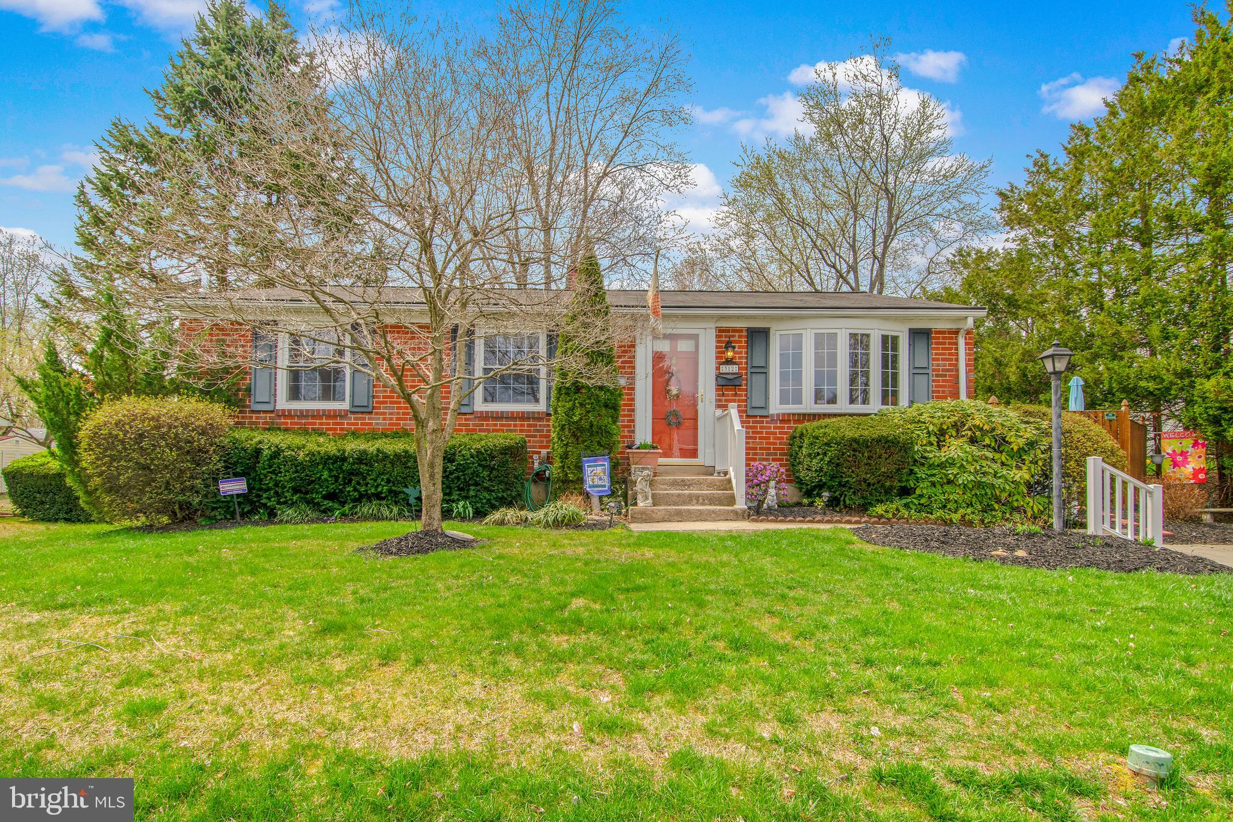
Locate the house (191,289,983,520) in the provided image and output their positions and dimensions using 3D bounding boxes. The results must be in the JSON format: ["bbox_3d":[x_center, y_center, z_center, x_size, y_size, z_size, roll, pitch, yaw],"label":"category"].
[{"bbox_3d":[-0.581,-0.548,13.224,12.250,4.200,8.350,1,-1,-2],"label":"house"}]

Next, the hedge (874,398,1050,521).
[{"bbox_3d":[4.841,0.676,8.740,2.400,1.700,1.550,1,-1,-2],"label":"hedge"}]

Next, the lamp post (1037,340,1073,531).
[{"bbox_3d":[5.134,0.271,7.216,0.270,2.200,0.270,1,-1,-2],"label":"lamp post"}]

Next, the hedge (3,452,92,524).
[{"bbox_3d":[-8.493,1.063,9.341,1.700,1.000,1.500,1,-1,-2],"label":"hedge"}]

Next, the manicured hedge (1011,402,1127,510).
[{"bbox_3d":[6.964,0.696,9.539,1.900,1.650,1.800,1,-1,-2],"label":"manicured hedge"}]

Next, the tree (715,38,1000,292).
[{"bbox_3d":[9.221,-6.071,24.349,10.400,16.000,10.200,1,-1,-2],"label":"tree"}]

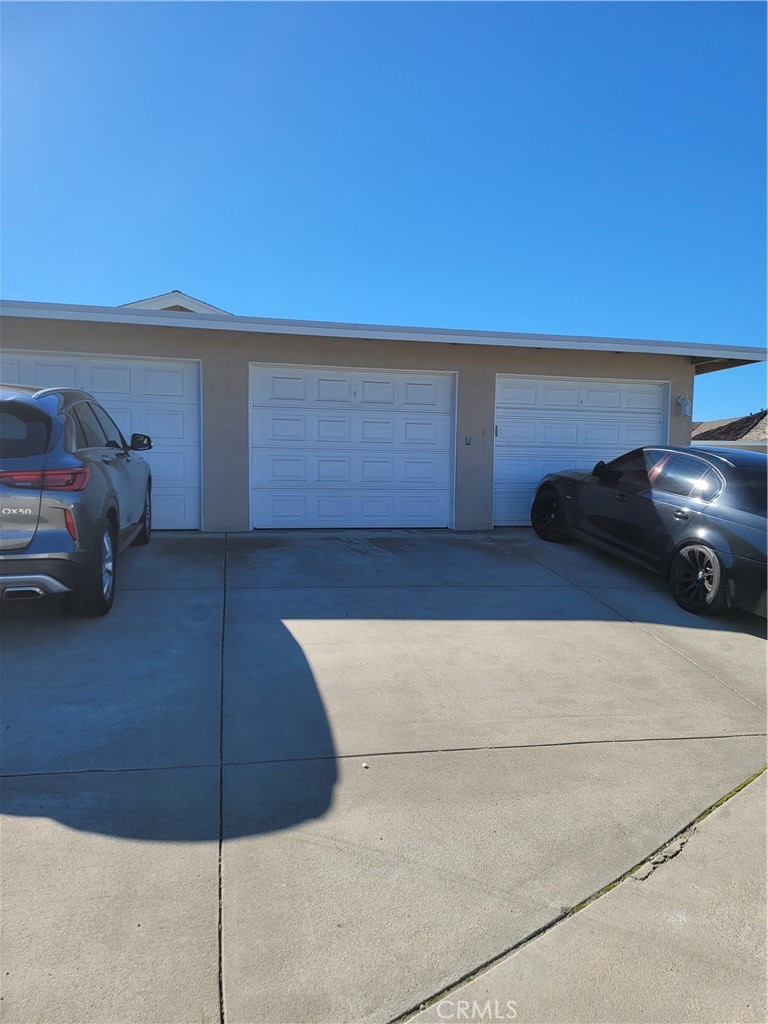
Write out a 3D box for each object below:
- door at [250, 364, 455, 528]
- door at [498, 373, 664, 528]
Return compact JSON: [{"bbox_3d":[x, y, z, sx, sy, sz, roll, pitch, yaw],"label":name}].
[{"bbox_3d":[-0.360,-0.816,10.091,2.733,2.108,0.100,0,4,-15],"label":"door"},{"bbox_3d":[2.827,-0.821,10.918,2.699,2.108,0.100,0,4,-15],"label":"door"}]

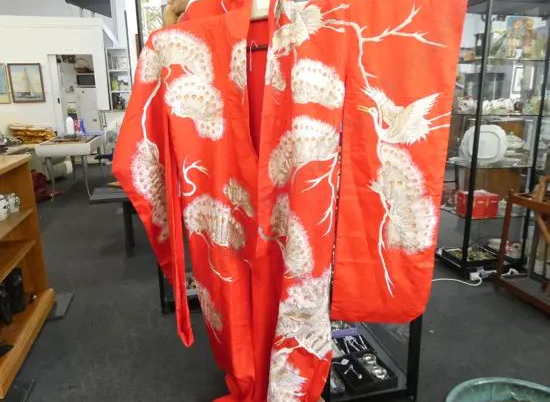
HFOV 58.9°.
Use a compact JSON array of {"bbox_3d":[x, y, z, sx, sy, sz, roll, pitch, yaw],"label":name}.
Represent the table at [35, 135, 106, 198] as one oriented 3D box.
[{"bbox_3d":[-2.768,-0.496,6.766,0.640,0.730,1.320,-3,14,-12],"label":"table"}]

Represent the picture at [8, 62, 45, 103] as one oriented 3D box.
[{"bbox_3d":[-4.356,-2.067,8.556,0.525,0.671,0.030,-4,14,-14],"label":"picture"}]

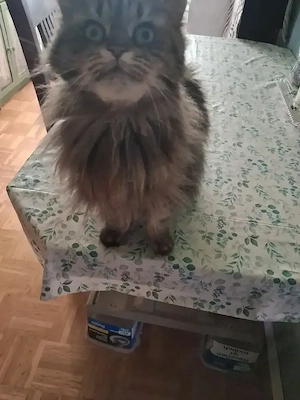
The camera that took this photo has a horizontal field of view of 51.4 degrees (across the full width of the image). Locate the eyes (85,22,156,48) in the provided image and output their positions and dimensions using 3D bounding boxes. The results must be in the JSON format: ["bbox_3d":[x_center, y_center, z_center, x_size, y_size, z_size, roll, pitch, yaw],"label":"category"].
[{"bbox_3d":[-0.030,-0.160,0.300,0.067,0.022,0.020,2,25,-7],"label":"eyes"}]

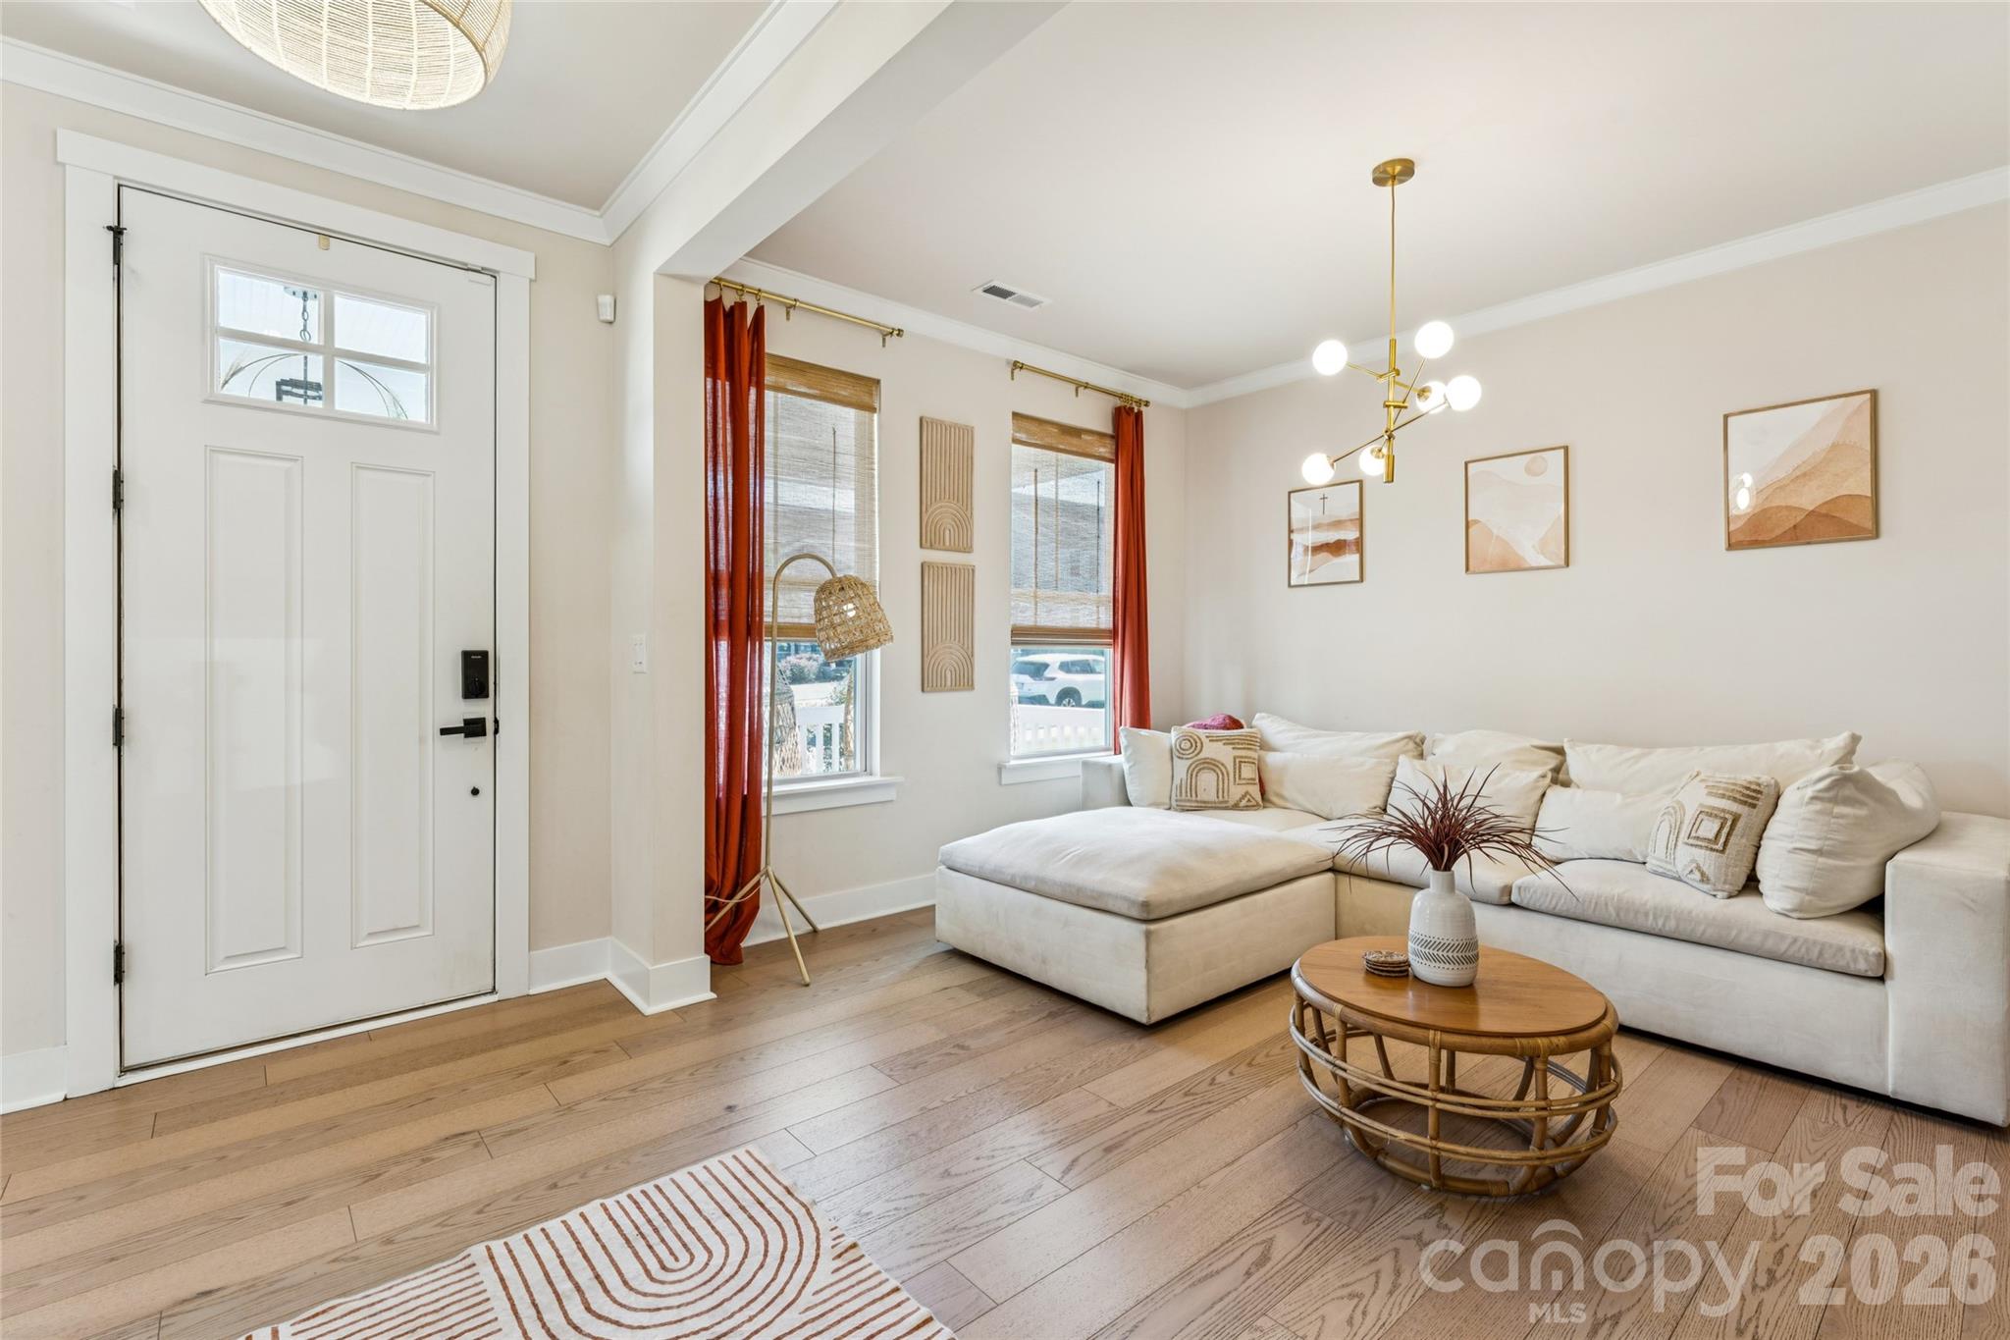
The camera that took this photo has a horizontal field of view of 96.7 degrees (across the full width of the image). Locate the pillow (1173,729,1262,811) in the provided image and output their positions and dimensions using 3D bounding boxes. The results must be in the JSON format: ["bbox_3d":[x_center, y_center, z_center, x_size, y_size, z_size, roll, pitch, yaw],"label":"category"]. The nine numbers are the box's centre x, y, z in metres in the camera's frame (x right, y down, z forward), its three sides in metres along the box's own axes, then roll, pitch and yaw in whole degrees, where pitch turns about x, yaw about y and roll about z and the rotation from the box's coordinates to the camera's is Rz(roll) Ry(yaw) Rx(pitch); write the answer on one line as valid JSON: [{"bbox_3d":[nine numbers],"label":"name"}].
[{"bbox_3d":[1.115,0.525,4.700,0.470,0.460,0.150,0,-21,5],"label":"pillow"}]

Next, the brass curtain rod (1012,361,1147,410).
[{"bbox_3d":[0.417,-1.521,4.867,1.070,0.070,0.090,0,1,-41],"label":"brass curtain rod"}]

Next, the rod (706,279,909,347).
[{"bbox_3d":[-0.874,-1.510,3.743,1.050,0.070,0.090,0,1,-41],"label":"rod"}]

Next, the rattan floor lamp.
[{"bbox_3d":[-0.863,0.330,3.556,0.860,1.630,0.620,0,1,-8],"label":"rattan floor lamp"}]

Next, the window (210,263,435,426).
[{"bbox_3d":[-2.069,-0.974,2.737,0.550,0.390,0.050,0,1,-41],"label":"window"}]

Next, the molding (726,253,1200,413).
[{"bbox_3d":[-0.056,-1.607,4.366,3.148,0.080,0.080,0,1,-40],"label":"molding"}]

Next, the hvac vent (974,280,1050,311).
[{"bbox_3d":[0.035,-1.630,3.924,0.343,0.020,0.138,0,1,-40],"label":"hvac vent"}]

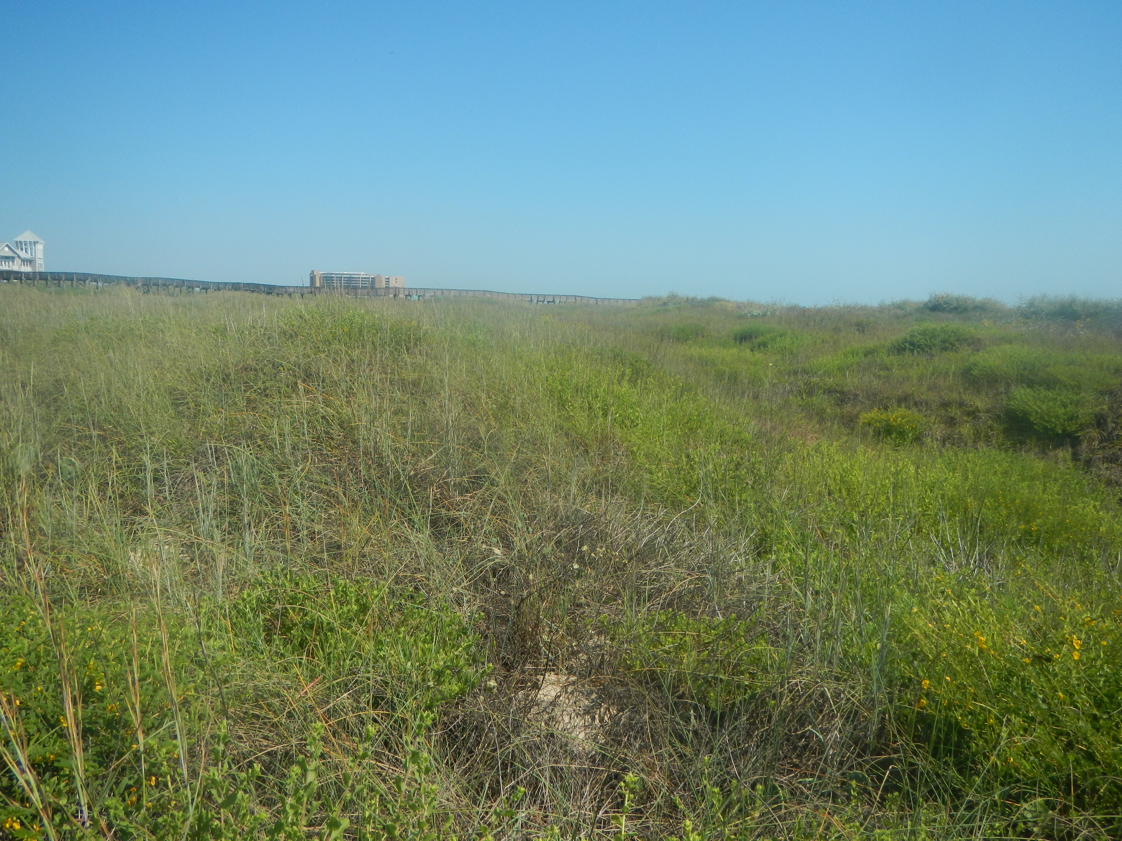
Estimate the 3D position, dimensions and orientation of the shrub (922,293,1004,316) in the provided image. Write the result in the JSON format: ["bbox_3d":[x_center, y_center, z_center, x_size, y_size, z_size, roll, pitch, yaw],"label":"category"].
[{"bbox_3d":[15.499,-4.479,35.000,2.910,0.850,2.500,5,8,23],"label":"shrub"}]

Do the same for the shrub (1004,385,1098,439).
[{"bbox_3d":[7.558,-0.115,14.000,1.270,0.800,1.250,6,9,28],"label":"shrub"}]

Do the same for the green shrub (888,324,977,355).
[{"bbox_3d":[9.828,-2.156,24.000,2.170,0.770,2.000,5,8,22],"label":"green shrub"}]

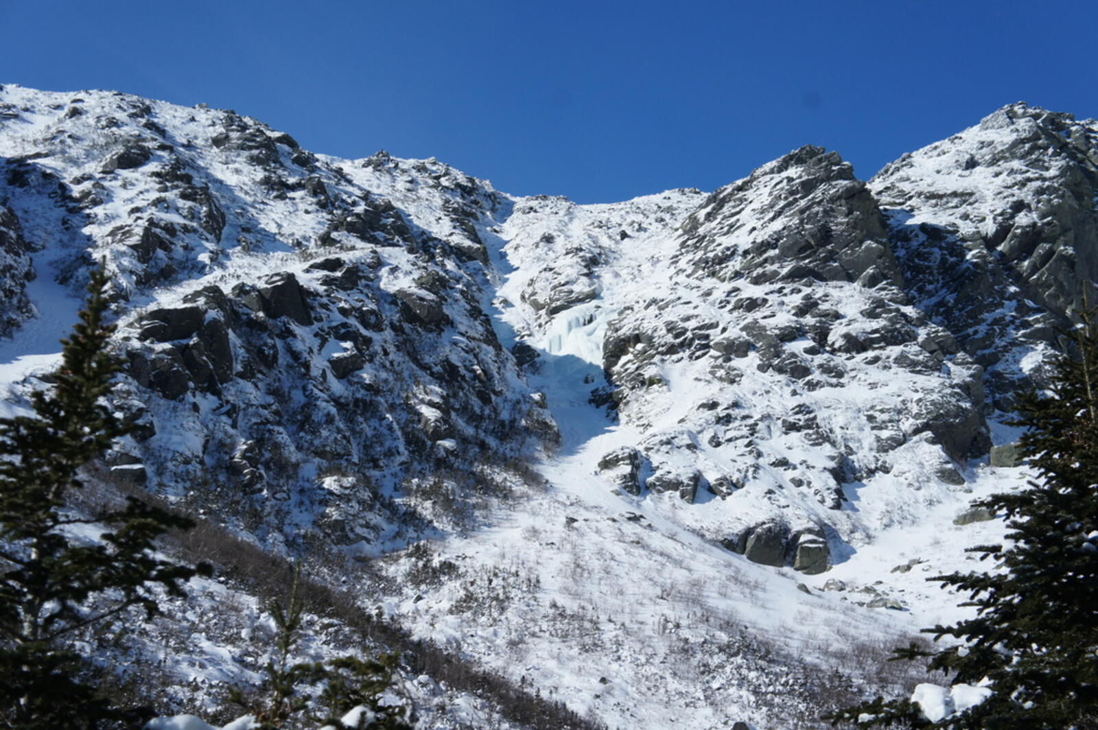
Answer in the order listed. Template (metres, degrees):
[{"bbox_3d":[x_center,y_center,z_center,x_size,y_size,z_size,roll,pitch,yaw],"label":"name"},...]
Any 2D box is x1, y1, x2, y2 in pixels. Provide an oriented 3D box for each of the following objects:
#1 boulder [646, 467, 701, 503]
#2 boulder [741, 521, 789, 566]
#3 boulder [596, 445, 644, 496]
[{"bbox_3d":[18.649,18.006,265.000,8.110,5.130,6.490,-1,-13,4],"label":"boulder"},{"bbox_3d":[29.354,24.345,240.000,6.440,5.980,5.150,-2,-13,7],"label":"boulder"},{"bbox_3d":[10.796,15.999,268.000,6.940,7.170,6.250,-1,-13,2],"label":"boulder"}]

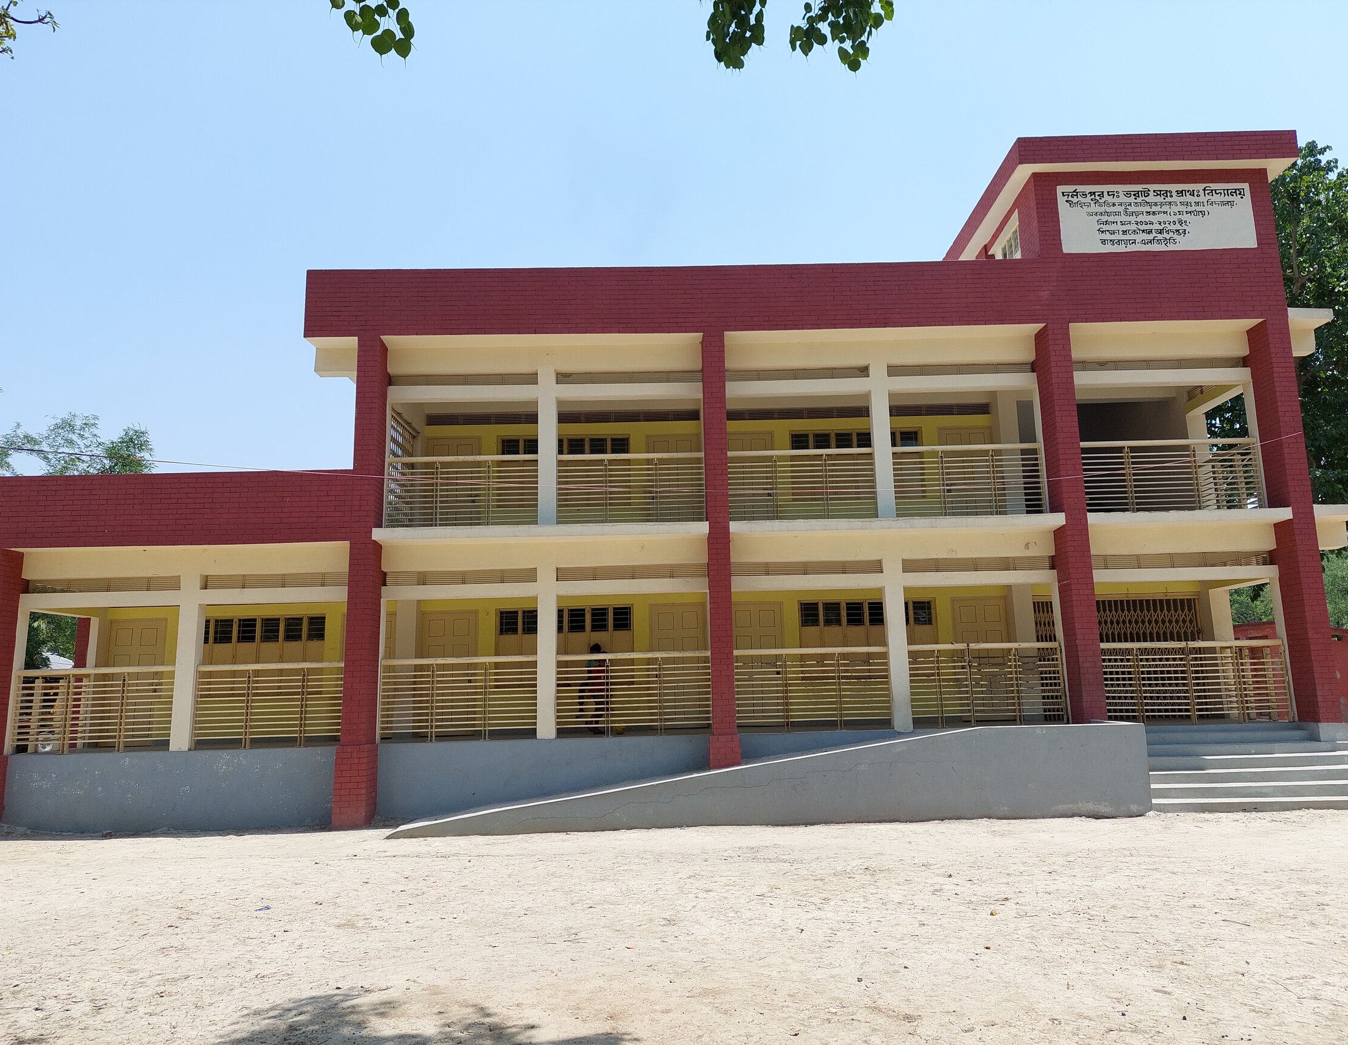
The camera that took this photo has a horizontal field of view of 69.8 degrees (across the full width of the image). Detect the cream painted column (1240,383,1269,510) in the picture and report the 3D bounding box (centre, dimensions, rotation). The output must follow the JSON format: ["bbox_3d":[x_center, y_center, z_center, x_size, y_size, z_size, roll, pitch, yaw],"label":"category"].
[{"bbox_3d":[9.442,-1.219,15.434,0.286,2.245,0.265,-1,-10,0],"label":"cream painted column"}]

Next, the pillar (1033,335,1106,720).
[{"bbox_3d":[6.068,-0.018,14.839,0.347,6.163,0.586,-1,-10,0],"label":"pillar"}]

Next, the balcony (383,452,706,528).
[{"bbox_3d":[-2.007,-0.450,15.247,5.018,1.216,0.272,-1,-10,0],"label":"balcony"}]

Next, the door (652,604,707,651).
[{"bbox_3d":[0.095,2.445,16.489,0.960,2.119,0.060,-1,-10,0],"label":"door"}]

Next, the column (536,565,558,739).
[{"bbox_3d":[-1.874,1.935,14.414,0.287,2.508,0.250,-1,-10,0],"label":"column"}]

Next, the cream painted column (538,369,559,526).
[{"bbox_3d":[-2.003,-1.151,15.387,0.286,2.617,0.257,-1,-10,0],"label":"cream painted column"}]

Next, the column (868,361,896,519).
[{"bbox_3d":[3.316,-1.263,15.418,0.279,2.617,0.257,-1,-10,0],"label":"column"}]

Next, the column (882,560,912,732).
[{"bbox_3d":[3.323,1.839,14.419,0.261,2.512,0.250,-1,-10,0],"label":"column"}]

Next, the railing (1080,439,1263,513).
[{"bbox_3d":[7.768,-0.698,15.283,3.082,1.244,0.080,-1,-10,0],"label":"railing"}]

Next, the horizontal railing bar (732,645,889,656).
[{"bbox_3d":[2.027,1.916,14.401,2.291,0.078,0.075,-1,-10,0],"label":"horizontal railing bar"}]

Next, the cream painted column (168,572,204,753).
[{"bbox_3d":[-7.219,2.076,14.402,0.273,2.598,0.250,-1,-10,0],"label":"cream painted column"}]

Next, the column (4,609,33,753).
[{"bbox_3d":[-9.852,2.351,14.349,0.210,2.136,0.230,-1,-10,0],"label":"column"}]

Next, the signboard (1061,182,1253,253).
[{"bbox_3d":[7.484,-4.720,14.951,2.985,1.089,0.040,-1,-10,0],"label":"signboard"}]

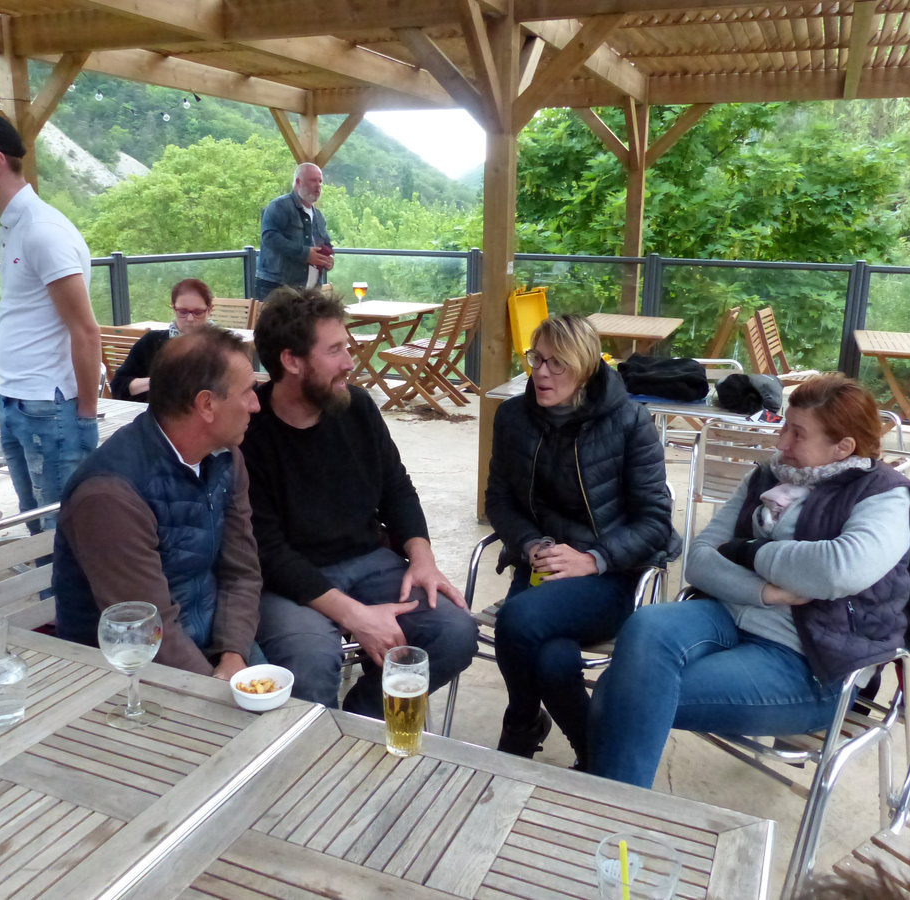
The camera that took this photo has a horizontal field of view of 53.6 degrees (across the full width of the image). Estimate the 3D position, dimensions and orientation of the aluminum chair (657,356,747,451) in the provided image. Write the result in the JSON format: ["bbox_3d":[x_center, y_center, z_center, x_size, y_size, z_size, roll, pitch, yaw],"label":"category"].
[{"bbox_3d":[1.345,-0.075,5.018,0.550,0.750,0.590,3,15,10],"label":"aluminum chair"}]

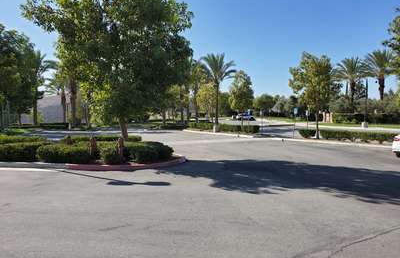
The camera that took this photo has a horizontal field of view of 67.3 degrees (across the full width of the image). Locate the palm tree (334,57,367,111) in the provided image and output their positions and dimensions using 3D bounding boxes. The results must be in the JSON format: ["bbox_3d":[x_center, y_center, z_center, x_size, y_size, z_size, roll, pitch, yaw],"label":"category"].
[{"bbox_3d":[26.138,-6.578,52.000,5.700,11.600,5.700,0,3,0],"label":"palm tree"}]

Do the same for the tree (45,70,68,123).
[{"bbox_3d":[-23.853,-5.475,51.000,5.100,9.250,5.100,0,3,0],"label":"tree"}]

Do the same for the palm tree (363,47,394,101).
[{"bbox_3d":[28.842,-6.631,48.000,5.700,12.140,5.700,0,3,0],"label":"palm tree"}]

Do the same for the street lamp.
[{"bbox_3d":[20.421,-3.264,37.000,0.750,6.280,0.750,0,3,0],"label":"street lamp"}]

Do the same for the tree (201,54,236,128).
[{"bbox_3d":[2.402,-4.933,39.000,4.800,9.740,4.800,0,3,0],"label":"tree"}]

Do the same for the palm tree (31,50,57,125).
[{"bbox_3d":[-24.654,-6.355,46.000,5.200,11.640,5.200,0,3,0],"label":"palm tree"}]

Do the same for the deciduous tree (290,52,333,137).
[{"bbox_3d":[8.093,-2.490,22.000,3.250,6.370,3.250,0,3,0],"label":"deciduous tree"}]

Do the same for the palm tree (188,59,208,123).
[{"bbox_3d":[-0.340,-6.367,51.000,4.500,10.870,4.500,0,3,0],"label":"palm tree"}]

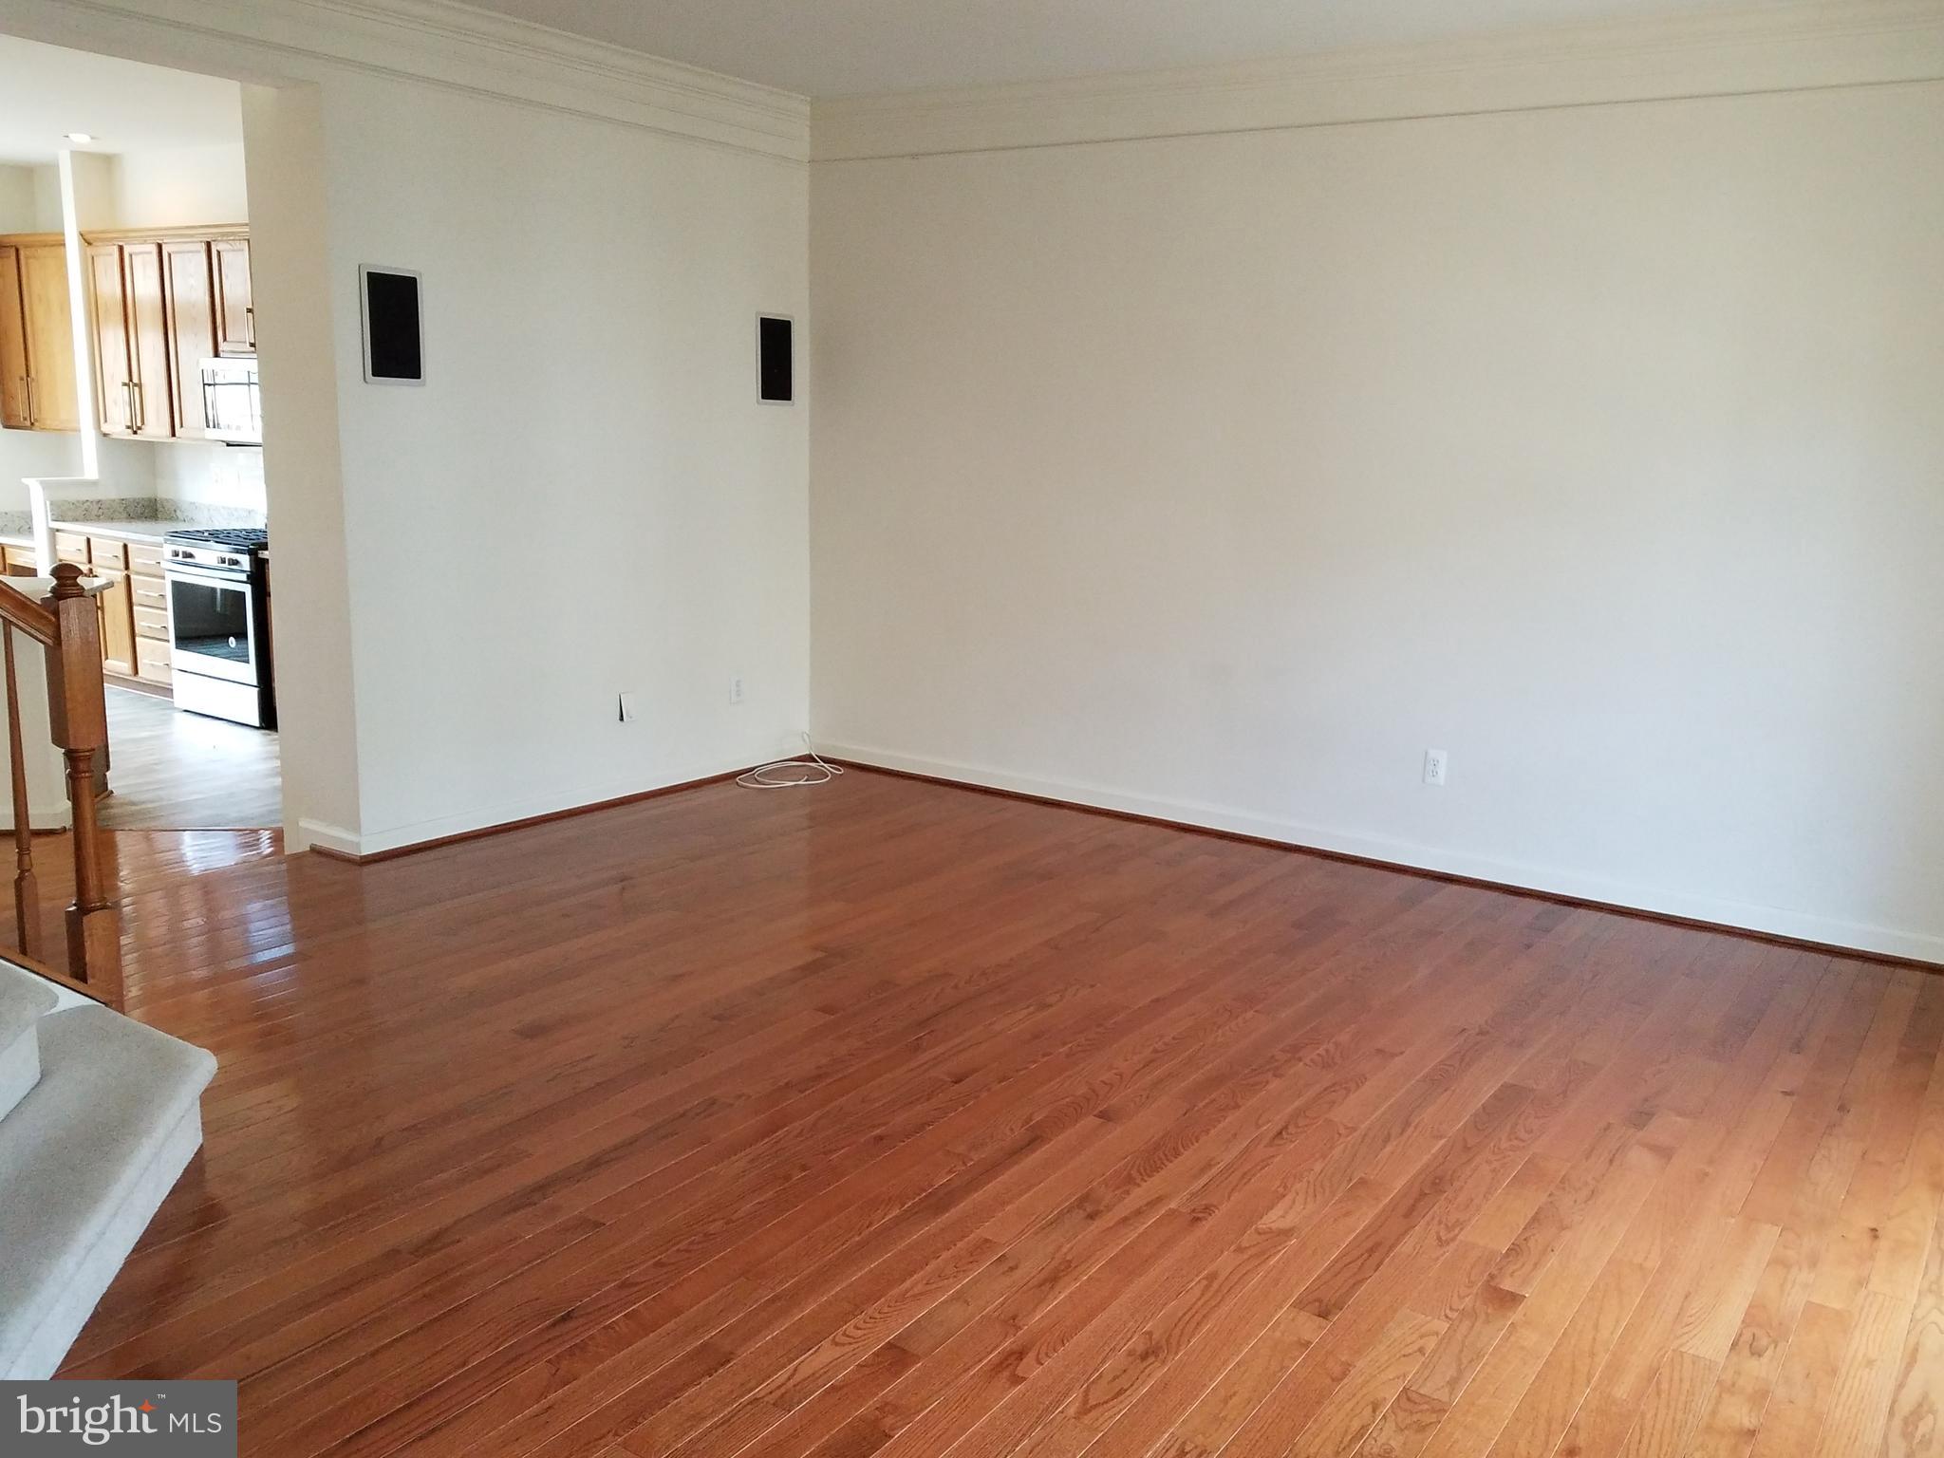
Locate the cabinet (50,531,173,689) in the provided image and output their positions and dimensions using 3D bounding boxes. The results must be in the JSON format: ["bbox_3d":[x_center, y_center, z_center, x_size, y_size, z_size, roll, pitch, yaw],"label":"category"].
[{"bbox_3d":[-4.615,-0.691,8.405,1.152,0.842,0.591,9,14,30],"label":"cabinet"}]

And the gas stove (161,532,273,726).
[{"bbox_3d":[-3.815,-0.552,7.876,0.745,0.931,0.680,9,14,30],"label":"gas stove"}]

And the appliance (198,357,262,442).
[{"bbox_3d":[-3.683,-1.740,7.760,0.746,0.424,0.394,9,14,30],"label":"appliance"}]

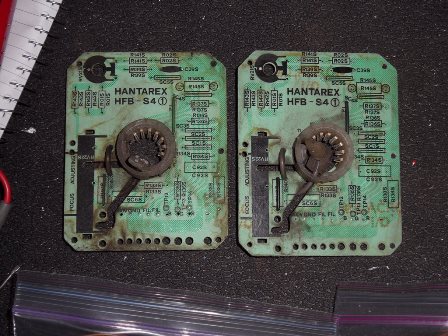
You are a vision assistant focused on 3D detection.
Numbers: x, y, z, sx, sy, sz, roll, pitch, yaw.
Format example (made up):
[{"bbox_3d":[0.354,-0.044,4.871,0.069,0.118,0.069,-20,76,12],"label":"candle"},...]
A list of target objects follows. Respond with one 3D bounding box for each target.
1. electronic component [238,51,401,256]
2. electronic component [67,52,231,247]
[{"bbox_3d":[0.053,-0.009,0.472,0.091,0.016,0.113,1,83,-7],"label":"electronic component"},{"bbox_3d":[-0.044,-0.011,0.483,0.091,0.016,0.113,0,81,-2],"label":"electronic component"}]

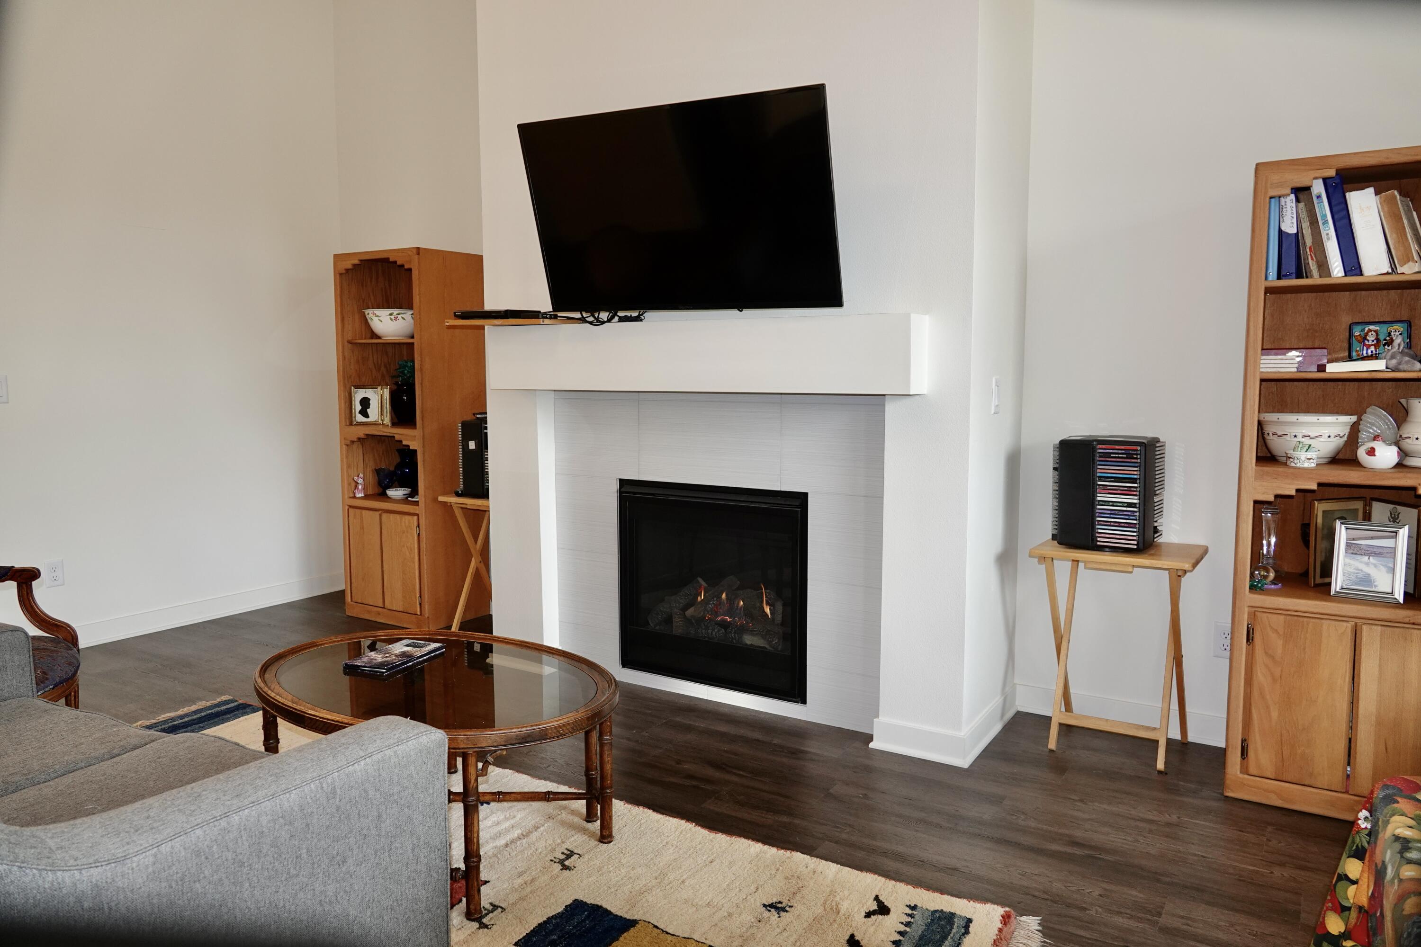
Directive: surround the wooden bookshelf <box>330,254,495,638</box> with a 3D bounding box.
[{"bbox_3d":[-1.498,-0.177,4.780,0.605,1.816,0.398,3,7,32],"label":"wooden bookshelf"}]

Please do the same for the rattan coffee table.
[{"bbox_3d":[-0.718,0.730,2.462,1.028,0.439,0.684,3,7,32],"label":"rattan coffee table"}]

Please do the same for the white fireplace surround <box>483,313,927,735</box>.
[{"bbox_3d":[-0.075,0.170,3.393,1.717,1.395,0.245,3,7,32],"label":"white fireplace surround"}]

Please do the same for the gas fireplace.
[{"bbox_3d":[0.069,0.408,3.644,0.814,0.755,0.310,3,7,32],"label":"gas fireplace"}]

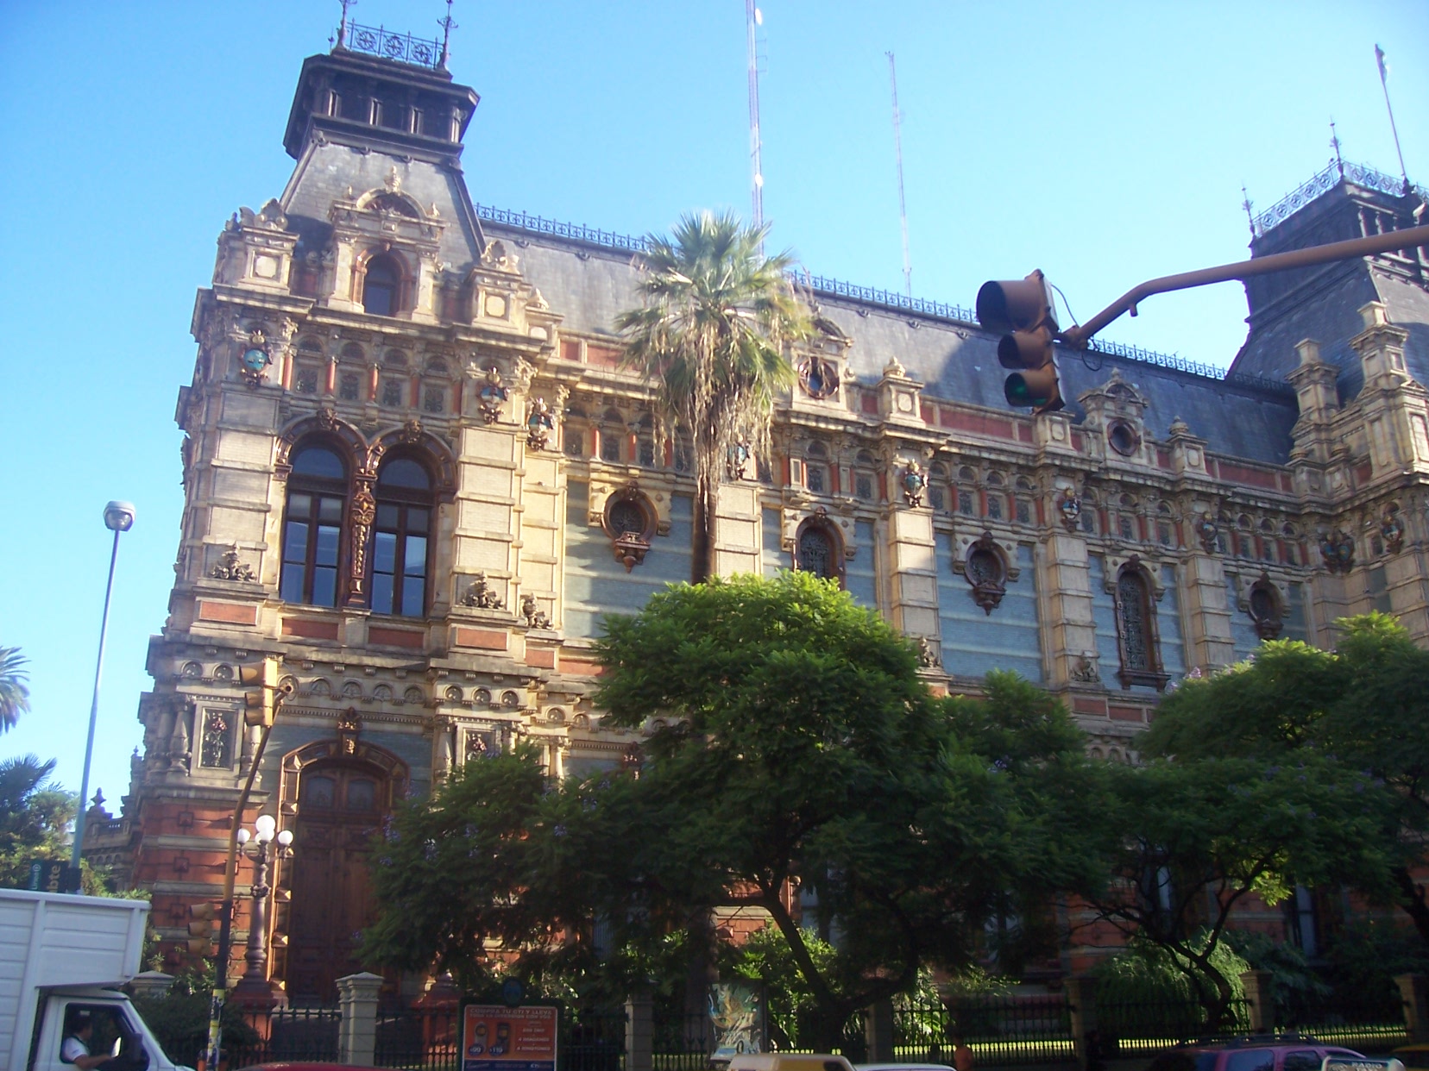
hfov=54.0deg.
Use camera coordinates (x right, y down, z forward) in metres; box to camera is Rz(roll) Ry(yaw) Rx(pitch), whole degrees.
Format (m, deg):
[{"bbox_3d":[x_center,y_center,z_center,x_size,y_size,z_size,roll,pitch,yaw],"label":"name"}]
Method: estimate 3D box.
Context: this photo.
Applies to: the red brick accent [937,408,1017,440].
[{"bbox_3d":[7.901,-3.351,42.210,2.650,0.580,0.150,8,-22,-24],"label":"red brick accent"}]

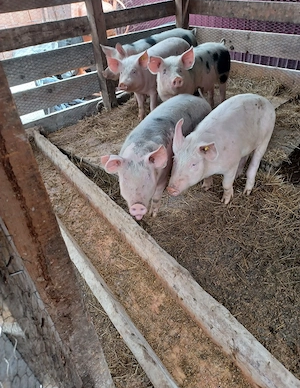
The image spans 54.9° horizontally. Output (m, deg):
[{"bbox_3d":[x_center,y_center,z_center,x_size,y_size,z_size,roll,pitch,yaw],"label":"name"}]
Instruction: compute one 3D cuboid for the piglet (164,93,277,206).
[{"bbox_3d":[0.422,-0.229,1.767,0.828,0.564,0.282,-32,47,-33],"label":"piglet"}]

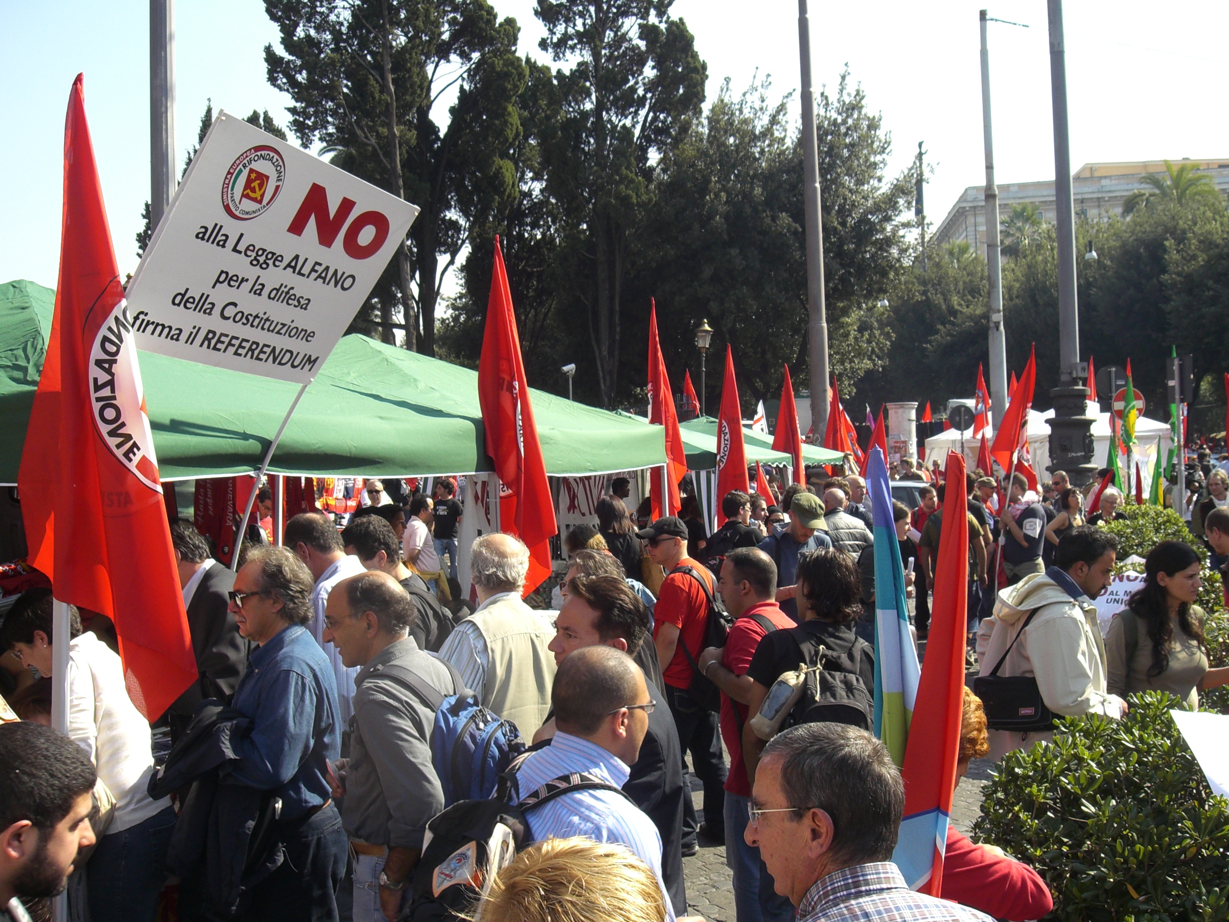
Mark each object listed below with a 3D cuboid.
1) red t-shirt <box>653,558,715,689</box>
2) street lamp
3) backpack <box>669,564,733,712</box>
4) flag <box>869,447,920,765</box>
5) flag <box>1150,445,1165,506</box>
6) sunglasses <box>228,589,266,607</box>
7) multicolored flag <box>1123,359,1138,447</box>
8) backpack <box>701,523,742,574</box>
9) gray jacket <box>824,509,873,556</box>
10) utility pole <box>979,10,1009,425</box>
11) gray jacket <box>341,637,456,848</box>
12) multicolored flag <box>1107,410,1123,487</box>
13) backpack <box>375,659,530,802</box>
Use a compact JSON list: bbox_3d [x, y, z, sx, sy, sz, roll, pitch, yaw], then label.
[{"bbox_3d":[0.364,0.850,7.050,0.330,0.690,0.480,-1,0,38],"label":"red t-shirt"},{"bbox_3d":[2.380,-0.900,35.000,0.460,5.600,0.460,-1,0,0],"label":"street lamp"},{"bbox_3d":[0.464,0.930,7.120,0.220,0.720,0.310,-2,-2,32],"label":"backpack"},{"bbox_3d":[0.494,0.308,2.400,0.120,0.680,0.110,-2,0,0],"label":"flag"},{"bbox_3d":[8.049,0.206,20.000,0.250,1.050,0.200,-1,0,0],"label":"flag"},{"bbox_3d":[-0.938,0.362,3.530,0.140,0.047,0.145,-1,-2,-29],"label":"sunglasses"},{"bbox_3d":[7.651,-0.868,20.000,0.210,1.270,0.200,-2,0,0],"label":"multicolored flag"},{"bbox_3d":[0.769,0.639,9.600,0.210,0.450,0.310,0,-2,-37],"label":"backpack"},{"bbox_3d":[1.867,0.724,11.000,0.530,0.700,0.330,-1,0,-27],"label":"gray jacket"},{"bbox_3d":[8.470,-4.080,30.000,0.360,11.900,0.360,-2,0,0],"label":"utility pole"},{"bbox_3d":[-0.538,0.697,3.350,0.290,0.540,0.480,-2,-1,6],"label":"gray jacket"},{"bbox_3d":[7.423,-0.135,20.000,0.270,1.200,0.220,-1,0,0],"label":"multicolored flag"},{"bbox_3d":[-0.387,0.695,3.250,0.270,0.460,0.310,-1,1,27],"label":"backpack"}]

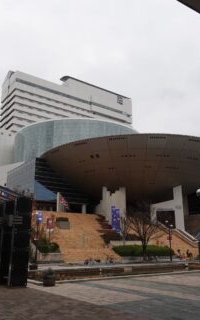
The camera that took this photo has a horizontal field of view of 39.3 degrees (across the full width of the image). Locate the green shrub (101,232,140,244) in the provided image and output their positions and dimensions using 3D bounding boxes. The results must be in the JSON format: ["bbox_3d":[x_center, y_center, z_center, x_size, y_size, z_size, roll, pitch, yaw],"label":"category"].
[{"bbox_3d":[3.172,12.144,43.331,6.200,1.639,2.200,2,-16,-8],"label":"green shrub"}]

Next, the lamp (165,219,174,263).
[{"bbox_3d":[9.230,10.681,37.027,0.950,5.170,0.420,0,-15,0],"label":"lamp"}]

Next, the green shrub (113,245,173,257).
[{"bbox_3d":[5.934,12.454,39.096,8.300,1.450,2.000,2,-15,-6],"label":"green shrub"}]

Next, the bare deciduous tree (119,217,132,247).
[{"bbox_3d":[3.605,10.690,39.582,2.100,5.311,2.000,0,-15,0],"label":"bare deciduous tree"}]

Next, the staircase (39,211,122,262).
[{"bbox_3d":[-3.533,11.254,43.970,12.500,7.753,17.229,2,-16,-9],"label":"staircase"}]

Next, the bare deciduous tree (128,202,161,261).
[{"bbox_3d":[6.104,9.866,38.408,4.400,7.476,4.200,0,-15,0],"label":"bare deciduous tree"}]

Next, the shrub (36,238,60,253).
[{"bbox_3d":[-7.247,12.096,39.403,3.400,1.884,2.300,2,-16,-8],"label":"shrub"}]

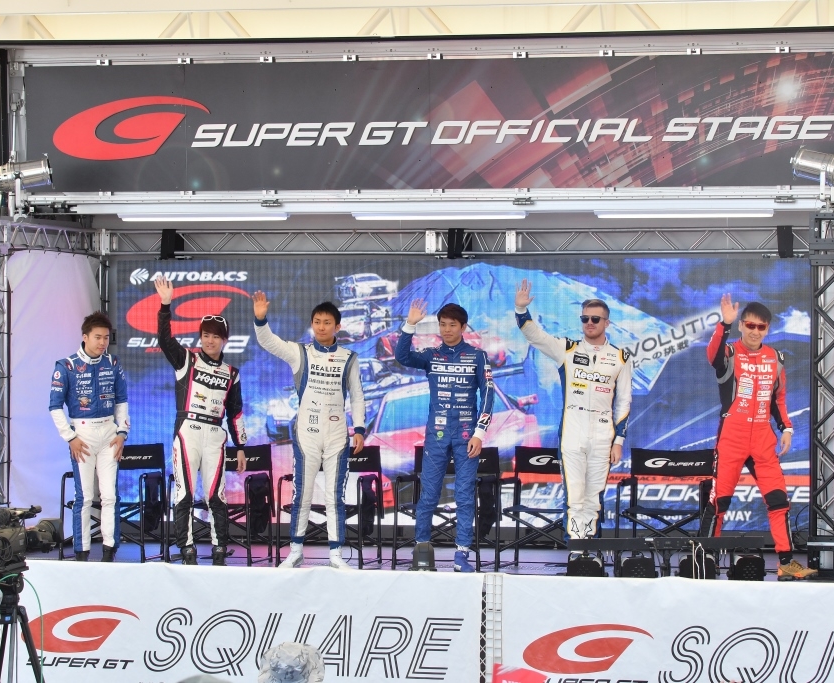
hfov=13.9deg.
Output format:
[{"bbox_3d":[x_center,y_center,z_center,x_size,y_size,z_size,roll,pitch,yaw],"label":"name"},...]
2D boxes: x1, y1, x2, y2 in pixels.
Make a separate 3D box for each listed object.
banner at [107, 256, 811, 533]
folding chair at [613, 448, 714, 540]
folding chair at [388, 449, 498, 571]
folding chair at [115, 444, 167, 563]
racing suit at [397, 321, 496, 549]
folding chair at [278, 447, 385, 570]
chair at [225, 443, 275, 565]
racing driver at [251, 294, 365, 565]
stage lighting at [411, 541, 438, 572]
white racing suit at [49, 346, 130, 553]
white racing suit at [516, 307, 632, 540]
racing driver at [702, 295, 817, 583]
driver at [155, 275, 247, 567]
[{"bbox_3d":[0.277,0.376,25.013,5.271,1.955,0.100,0,0,14],"label":"banner"},{"bbox_3d":[1.640,1.121,22.409,0.610,0.800,0.490,0,1,18],"label":"folding chair"},{"bbox_3d":[0.187,1.113,22.808,0.610,0.800,0.490,0,1,16],"label":"folding chair"},{"bbox_3d":[-2.088,1.100,23.433,0.610,0.800,0.490,0,1,13],"label":"folding chair"},{"bbox_3d":[0.182,0.637,22.650,0.656,1.500,0.400,0,0,5],"label":"racing suit"},{"bbox_3d":[-0.582,1.118,23.108,0.600,0.800,0.530,0,0,15],"label":"folding chair"},{"bbox_3d":[-1.347,1.104,23.230,0.610,0.800,0.490,0,1,14],"label":"chair"},{"bbox_3d":[-0.730,0.602,22.950,0.743,1.862,0.460,0,0,3],"label":"racing driver"},{"bbox_3d":[0.042,1.411,22.300,0.170,0.185,0.170,0,1,16],"label":"stage lighting"},{"bbox_3d":[-2.216,0.731,23.100,0.520,1.390,0.360,0,1,-10],"label":"white racing suit"},{"bbox_3d":[1.029,0.572,22.450,0.740,1.592,0.400,0,0,5],"label":"white racing suit"},{"bbox_3d":[2.202,0.617,21.950,0.724,1.839,0.500,0,0,7],"label":"racing driver"},{"bbox_3d":[-1.443,0.532,22.850,0.600,1.960,0.450,0,1,-3],"label":"driver"}]

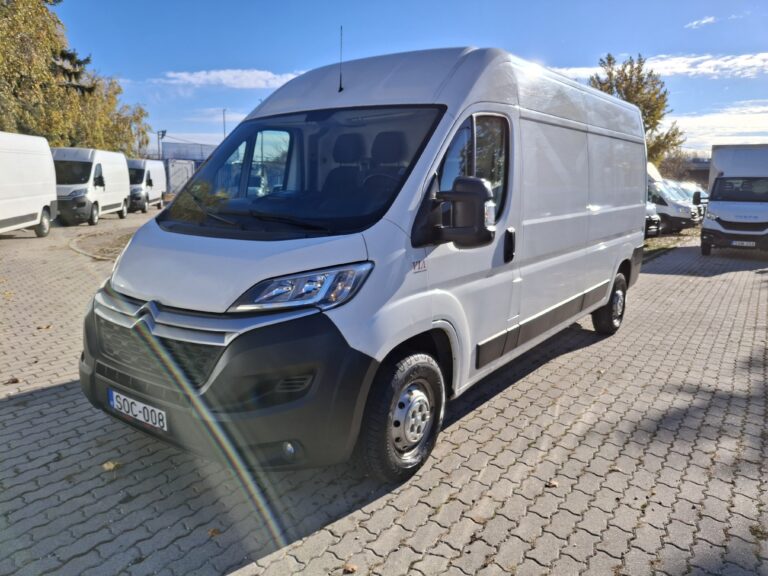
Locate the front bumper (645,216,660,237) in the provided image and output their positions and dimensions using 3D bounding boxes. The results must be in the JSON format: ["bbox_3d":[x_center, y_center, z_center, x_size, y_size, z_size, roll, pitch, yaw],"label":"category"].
[{"bbox_3d":[8.104,-1.912,16.616,0.500,0.600,1.800,9,14,43],"label":"front bumper"}]

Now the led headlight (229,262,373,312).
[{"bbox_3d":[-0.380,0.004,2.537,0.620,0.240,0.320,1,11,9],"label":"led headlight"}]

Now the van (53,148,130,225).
[{"bbox_3d":[-10.570,-3.530,19.070,2.050,2.520,5.900,-2,10,-12],"label":"van"}]

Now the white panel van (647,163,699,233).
[{"bbox_3d":[9.057,-3.474,21.114,5.600,2.450,2.050,9,14,43],"label":"white panel van"}]

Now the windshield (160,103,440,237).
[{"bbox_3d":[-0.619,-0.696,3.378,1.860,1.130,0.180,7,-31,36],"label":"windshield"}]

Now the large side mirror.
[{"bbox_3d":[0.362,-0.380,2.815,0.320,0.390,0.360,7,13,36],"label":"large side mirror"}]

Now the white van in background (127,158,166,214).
[{"bbox_3d":[-12.250,-4.980,26.800,2.050,2.520,5.900,-2,10,-12],"label":"white van in background"}]

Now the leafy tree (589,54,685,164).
[{"bbox_3d":[12.524,-7.605,28.108,5.000,7.990,5.000,0,10,0],"label":"leafy tree"}]

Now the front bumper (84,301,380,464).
[{"bbox_3d":[-1.026,0.392,3.013,2.020,0.780,0.740,7,13,36],"label":"front bumper"}]

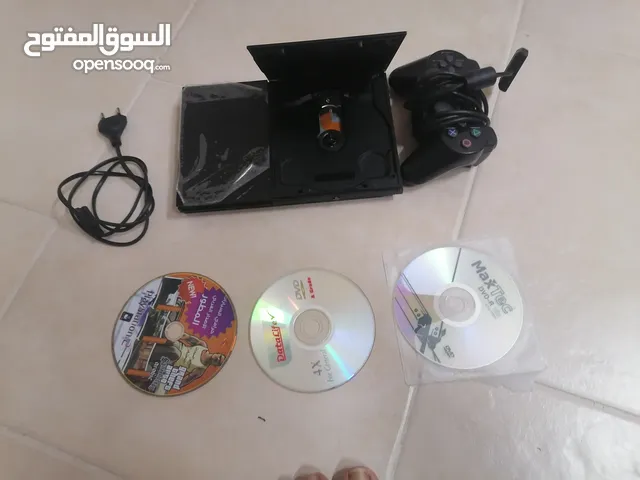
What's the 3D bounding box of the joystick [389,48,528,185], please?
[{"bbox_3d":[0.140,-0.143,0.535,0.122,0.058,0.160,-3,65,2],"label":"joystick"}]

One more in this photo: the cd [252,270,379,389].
[{"bbox_3d":[-0.007,0.082,0.472,0.120,0.002,0.120,-4,65,1],"label":"cd"}]

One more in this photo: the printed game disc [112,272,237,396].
[{"bbox_3d":[-0.139,0.087,0.477,0.120,0.002,0.120,-1,65,3],"label":"printed game disc"}]

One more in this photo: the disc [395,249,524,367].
[{"bbox_3d":[0.130,0.061,0.473,0.120,0.002,0.120,-1,65,3],"label":"disc"}]

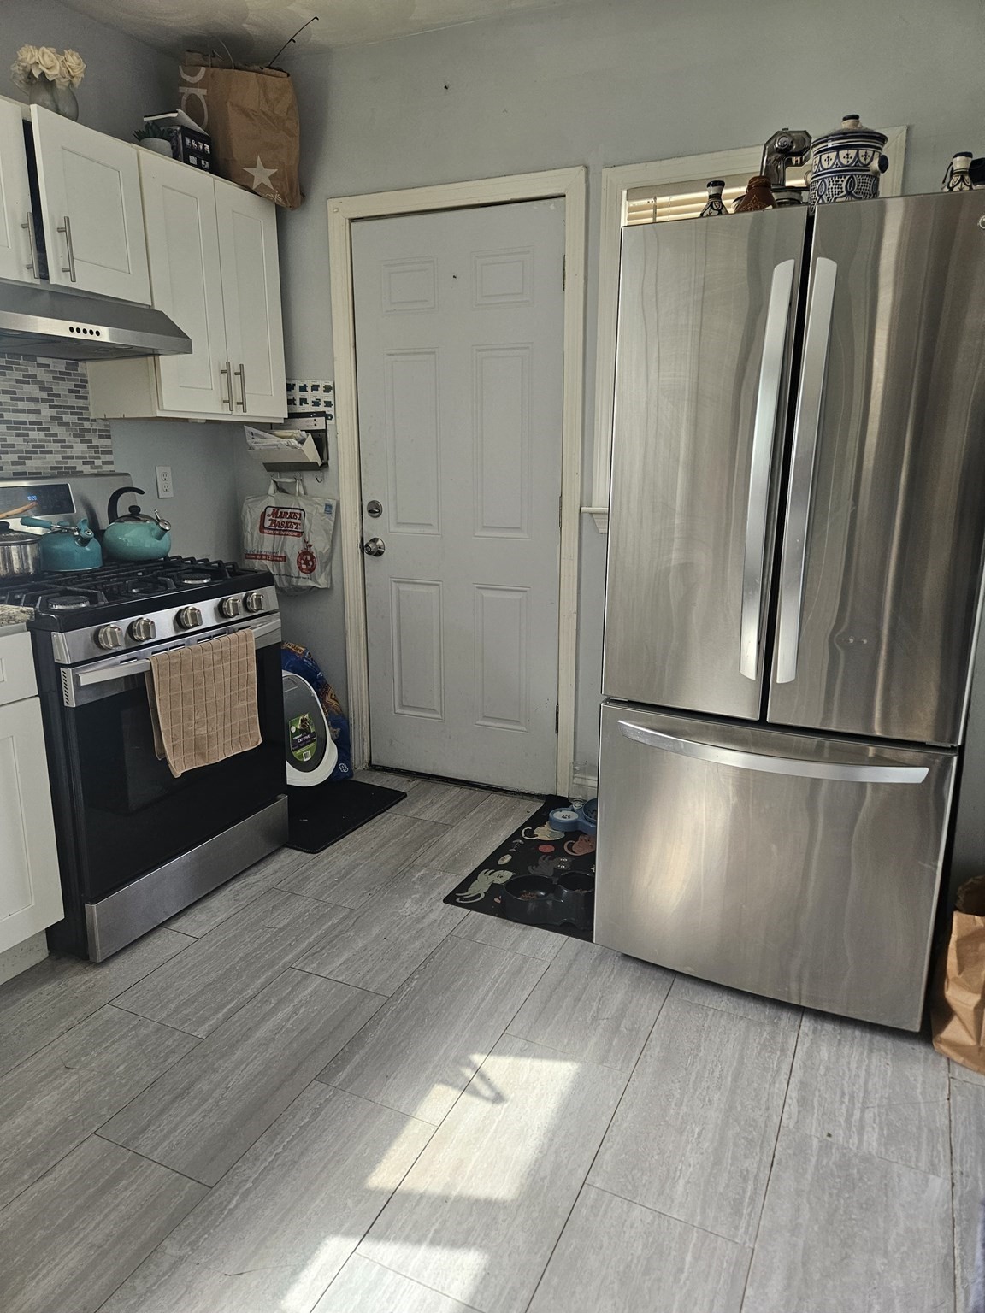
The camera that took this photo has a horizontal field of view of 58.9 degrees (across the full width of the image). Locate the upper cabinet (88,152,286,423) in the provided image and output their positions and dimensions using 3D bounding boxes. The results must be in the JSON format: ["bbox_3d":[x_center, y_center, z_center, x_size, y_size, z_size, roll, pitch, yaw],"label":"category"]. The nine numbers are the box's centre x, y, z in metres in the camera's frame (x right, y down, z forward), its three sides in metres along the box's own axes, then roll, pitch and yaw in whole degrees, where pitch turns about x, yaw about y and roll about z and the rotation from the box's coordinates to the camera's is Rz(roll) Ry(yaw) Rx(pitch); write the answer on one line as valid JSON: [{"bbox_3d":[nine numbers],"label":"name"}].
[{"bbox_3d":[-1.052,-1.198,2.973,0.325,0.755,0.620,6,15,24],"label":"upper cabinet"}]

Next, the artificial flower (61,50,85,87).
[{"bbox_3d":[-1.187,-1.664,2.468,0.075,0.095,0.075,-11,18,-37],"label":"artificial flower"}]

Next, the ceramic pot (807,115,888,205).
[{"bbox_3d":[0.731,-1.002,1.798,0.180,0.210,0.160,11,18,38],"label":"ceramic pot"}]

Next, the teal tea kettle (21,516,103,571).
[{"bbox_3d":[-1.235,-0.325,2.537,0.225,0.150,0.205,10,17,36],"label":"teal tea kettle"}]

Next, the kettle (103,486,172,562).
[{"bbox_3d":[-1.128,-0.415,2.750,0.215,0.220,0.200,6,15,21],"label":"kettle"}]

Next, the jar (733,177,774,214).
[{"bbox_3d":[0.556,-0.961,1.847,0.102,0.107,0.102,6,15,24],"label":"jar"}]

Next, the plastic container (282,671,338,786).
[{"bbox_3d":[-0.855,0.266,3.364,0.320,0.465,0.360,10,17,35],"label":"plastic container"}]

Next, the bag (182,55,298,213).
[{"bbox_3d":[-0.876,-1.810,3.030,0.340,0.440,0.180,-5,15,-20],"label":"bag"}]

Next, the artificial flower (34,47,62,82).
[{"bbox_3d":[-1.211,-1.613,2.378,0.077,0.090,0.075,-7,16,-27],"label":"artificial flower"}]

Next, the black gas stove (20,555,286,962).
[{"bbox_3d":[-1.142,0.207,2.612,0.695,0.950,0.765,6,15,24],"label":"black gas stove"}]

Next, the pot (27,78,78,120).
[{"bbox_3d":[-1.230,-1.536,2.452,0.140,0.165,0.140,0,14,0],"label":"pot"}]

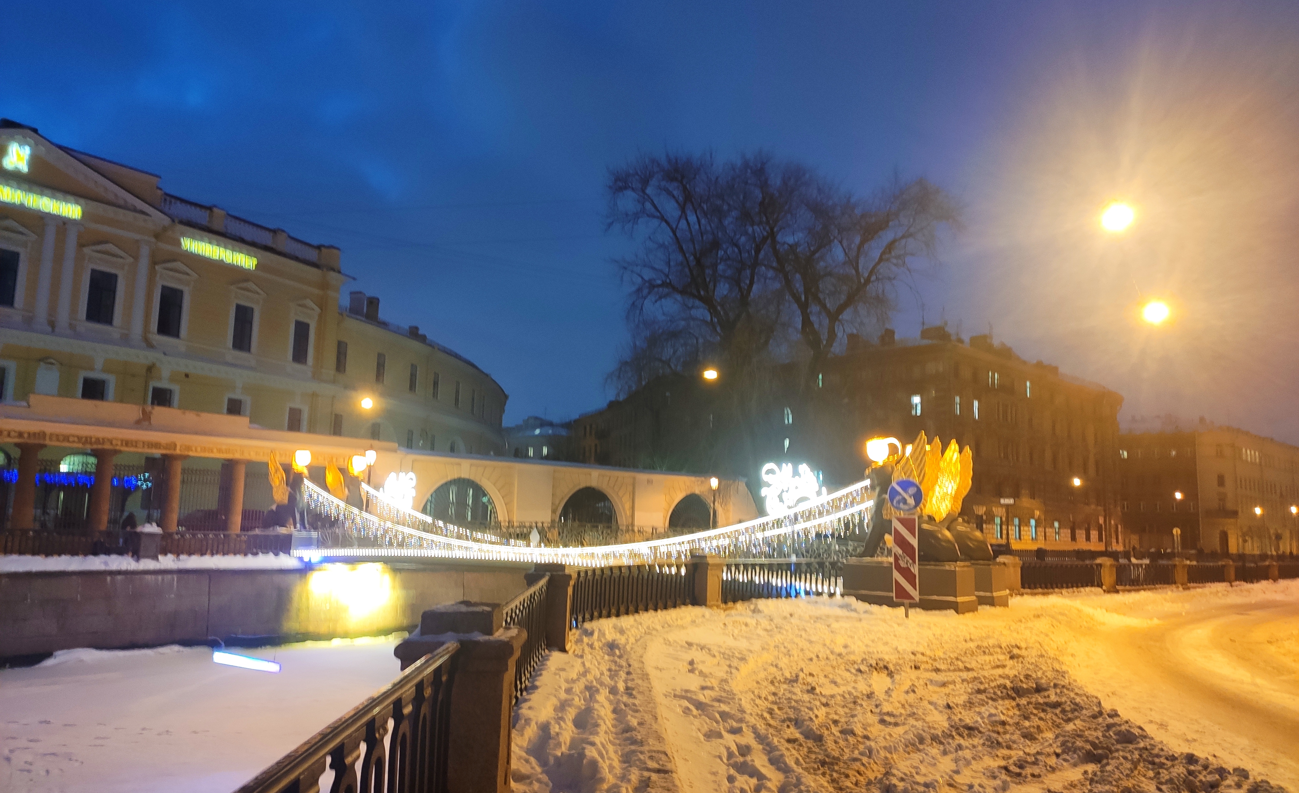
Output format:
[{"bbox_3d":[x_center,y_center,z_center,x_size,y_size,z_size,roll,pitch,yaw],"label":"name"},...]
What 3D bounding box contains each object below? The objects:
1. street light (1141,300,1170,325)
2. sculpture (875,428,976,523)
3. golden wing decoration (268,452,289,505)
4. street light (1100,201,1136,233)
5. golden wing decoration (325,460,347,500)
[{"bbox_3d":[14.429,-2.400,27.800,0.700,0.550,0.600,-2,-9,27],"label":"street light"},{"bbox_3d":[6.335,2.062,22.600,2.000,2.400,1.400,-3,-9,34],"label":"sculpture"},{"bbox_3d":[-13.496,3.018,35.450,0.800,1.920,0.340,-3,-9,34],"label":"golden wing decoration"},{"bbox_3d":[10.572,-4.039,22.000,0.720,0.600,0.720,-2,-9,27],"label":"street light"},{"bbox_3d":[-12.021,3.190,37.400,0.800,1.620,0.340,-3,-9,34],"label":"golden wing decoration"}]

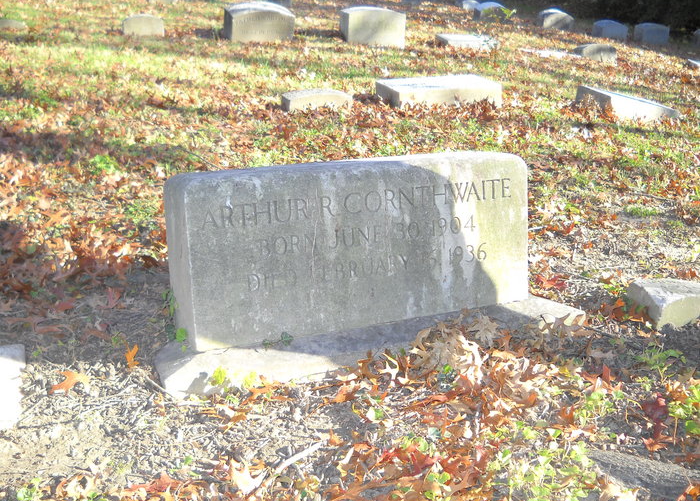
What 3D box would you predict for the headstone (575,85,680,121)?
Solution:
[{"bbox_3d":[1.828,-0.961,5.070,0.571,0.102,0.334,2,22,-24],"label":"headstone"}]

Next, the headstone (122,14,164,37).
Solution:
[{"bbox_3d":[-2.210,-2.398,8.211,0.418,0.211,0.150,-5,19,-23],"label":"headstone"}]

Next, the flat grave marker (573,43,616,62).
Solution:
[{"bbox_3d":[2.814,-2.247,8.698,0.489,0.206,0.200,4,21,-27],"label":"flat grave marker"}]

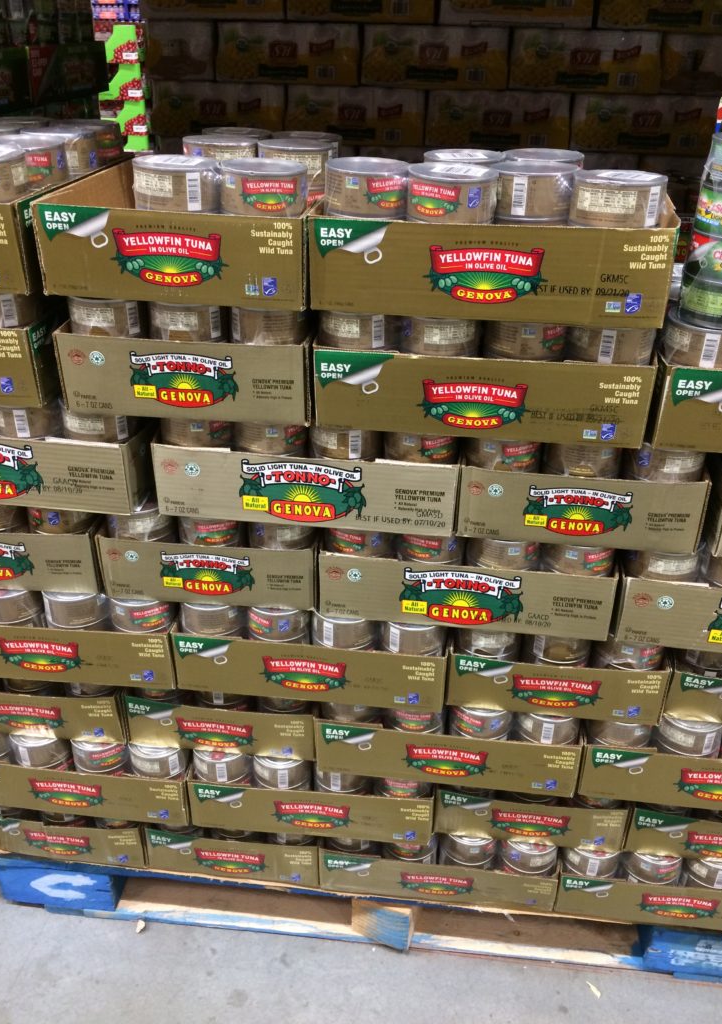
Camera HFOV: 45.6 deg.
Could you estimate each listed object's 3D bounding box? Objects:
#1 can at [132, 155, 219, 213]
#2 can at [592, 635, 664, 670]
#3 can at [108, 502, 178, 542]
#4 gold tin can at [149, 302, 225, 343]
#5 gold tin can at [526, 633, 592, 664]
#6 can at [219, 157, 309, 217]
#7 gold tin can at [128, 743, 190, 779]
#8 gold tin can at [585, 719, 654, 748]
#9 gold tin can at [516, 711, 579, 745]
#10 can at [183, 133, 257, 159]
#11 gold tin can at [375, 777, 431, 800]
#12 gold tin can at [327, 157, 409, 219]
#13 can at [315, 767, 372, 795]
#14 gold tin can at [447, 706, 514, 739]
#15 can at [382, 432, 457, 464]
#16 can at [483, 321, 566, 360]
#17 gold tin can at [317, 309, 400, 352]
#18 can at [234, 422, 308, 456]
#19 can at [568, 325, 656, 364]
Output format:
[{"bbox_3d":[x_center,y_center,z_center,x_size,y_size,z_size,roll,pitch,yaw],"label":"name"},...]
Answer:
[{"bbox_3d":[-0.192,-0.341,0.893,0.086,0.043,0.086,1,29,-1],"label":"can"},{"bbox_3d":[0.333,0.154,1.076,0.086,0.043,0.086,4,29,4],"label":"can"},{"bbox_3d":[-0.277,-0.003,1.088,0.087,0.044,0.087,1,30,-1],"label":"can"},{"bbox_3d":[-0.189,-0.219,0.936,0.086,0.043,0.086,1,29,-1],"label":"gold tin can"},{"bbox_3d":[0.249,0.146,1.085,0.086,0.043,0.086,4,29,4],"label":"gold tin can"},{"bbox_3d":[-0.097,-0.325,0.864,0.087,0.044,0.087,1,30,-1],"label":"can"},{"bbox_3d":[-0.304,0.353,1.285,0.086,0.044,0.086,1,30,-1],"label":"gold tin can"},{"bbox_3d":[0.352,0.279,1.173,0.086,0.044,0.086,4,30,5],"label":"gold tin can"},{"bbox_3d":[0.255,0.274,1.177,0.086,0.044,0.086,4,30,5],"label":"gold tin can"},{"bbox_3d":[-0.167,-0.422,1.029,0.086,0.044,0.086,1,30,-1],"label":"can"},{"bbox_3d":[0.059,0.356,1.214,0.086,0.043,0.086,1,29,-1],"label":"gold tin can"},{"bbox_3d":[0.007,-0.329,0.877,0.086,0.044,0.086,1,30,-1],"label":"gold tin can"},{"bbox_3d":[-0.026,0.350,1.220,0.086,0.043,0.086,1,29,-1],"label":"can"},{"bbox_3d":[0.166,0.267,1.186,0.086,0.043,0.086,4,29,5],"label":"gold tin can"},{"bbox_3d":[0.070,-0.092,0.990,0.087,0.044,0.087,1,30,-1],"label":"can"},{"bbox_3d":[0.175,-0.194,0.917,0.087,0.044,0.087,4,30,5],"label":"can"},{"bbox_3d":[-0.001,-0.208,0.953,0.086,0.043,0.086,1,29,-1],"label":"gold tin can"},{"bbox_3d":[-0.107,-0.105,1.020,0.086,0.044,0.086,1,30,-1],"label":"can"},{"bbox_3d":[0.266,-0.187,0.909,0.087,0.044,0.087,4,30,5],"label":"can"}]

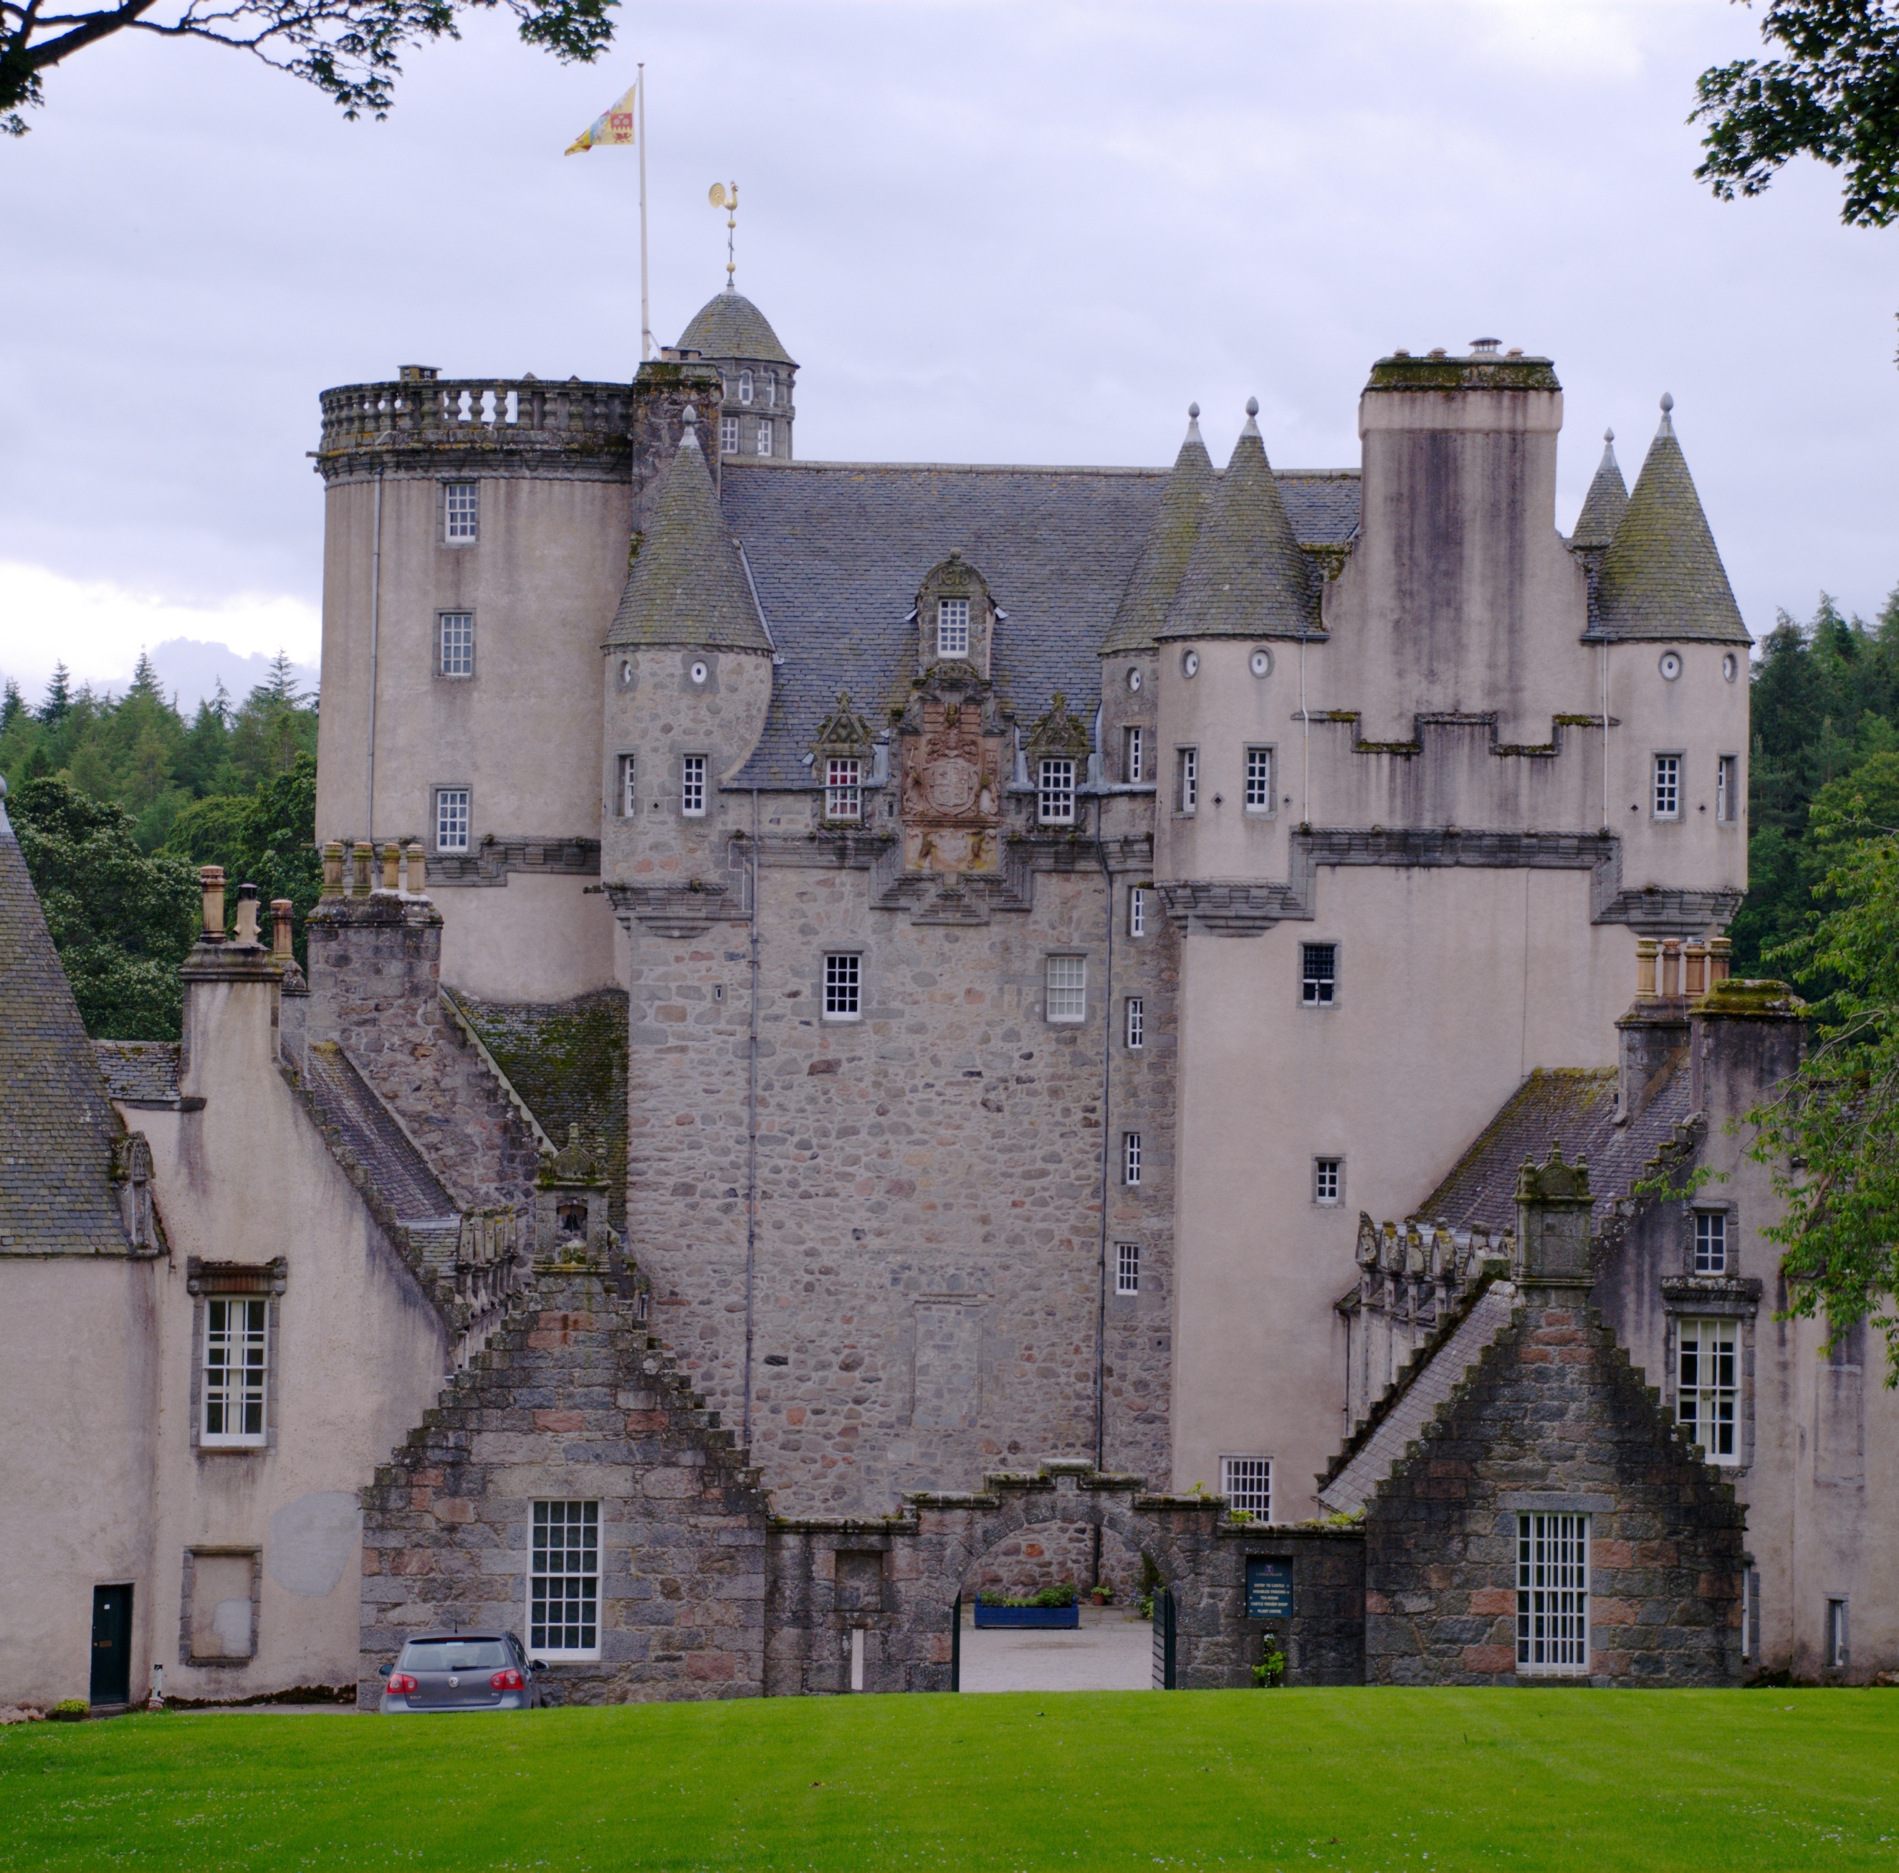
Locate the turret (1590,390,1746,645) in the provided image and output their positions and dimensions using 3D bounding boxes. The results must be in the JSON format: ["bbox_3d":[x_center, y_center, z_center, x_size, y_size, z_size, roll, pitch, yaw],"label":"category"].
[{"bbox_3d":[10.927,-6.343,103.200,2.600,3.800,2.600,1,-2,-3],"label":"turret"}]

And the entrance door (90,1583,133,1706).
[{"bbox_3d":[-12.510,10.574,101.000,0.120,1.810,0.860,0,-2,38],"label":"entrance door"}]

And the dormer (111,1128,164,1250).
[{"bbox_3d":[-12.189,3.831,101.500,0.500,1.850,0.920,0,-1,26],"label":"dormer"}]

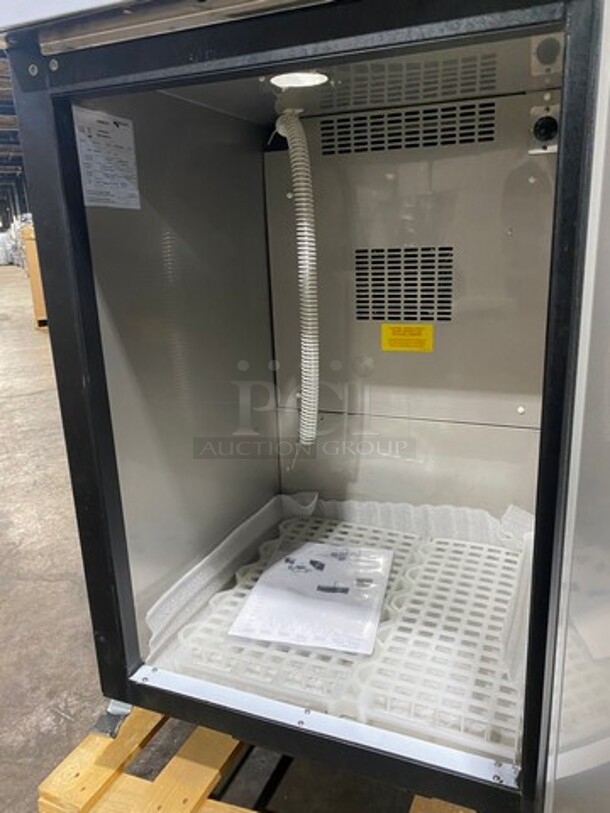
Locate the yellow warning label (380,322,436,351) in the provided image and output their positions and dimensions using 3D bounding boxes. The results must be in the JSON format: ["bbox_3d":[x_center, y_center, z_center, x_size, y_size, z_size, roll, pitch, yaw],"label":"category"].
[{"bbox_3d":[0.185,-0.123,1.102,0.095,0.049,0.003,4,17,22],"label":"yellow warning label"}]

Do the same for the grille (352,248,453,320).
[{"bbox_3d":[0.173,-0.214,1.079,0.172,0.125,0.010,4,17,22],"label":"grille"}]

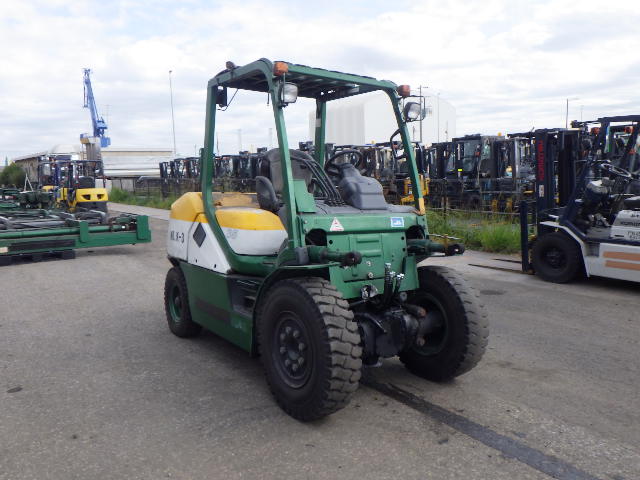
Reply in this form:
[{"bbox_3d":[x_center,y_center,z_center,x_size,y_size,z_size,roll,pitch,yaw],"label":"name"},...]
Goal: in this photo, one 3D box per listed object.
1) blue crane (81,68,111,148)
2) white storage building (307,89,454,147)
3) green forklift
[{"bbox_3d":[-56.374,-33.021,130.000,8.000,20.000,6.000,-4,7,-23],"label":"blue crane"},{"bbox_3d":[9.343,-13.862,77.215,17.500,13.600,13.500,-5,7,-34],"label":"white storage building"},{"bbox_3d":[-0.238,-0.161,4.231,1.340,2.220,2.960,-5,7,-33],"label":"green forklift"}]

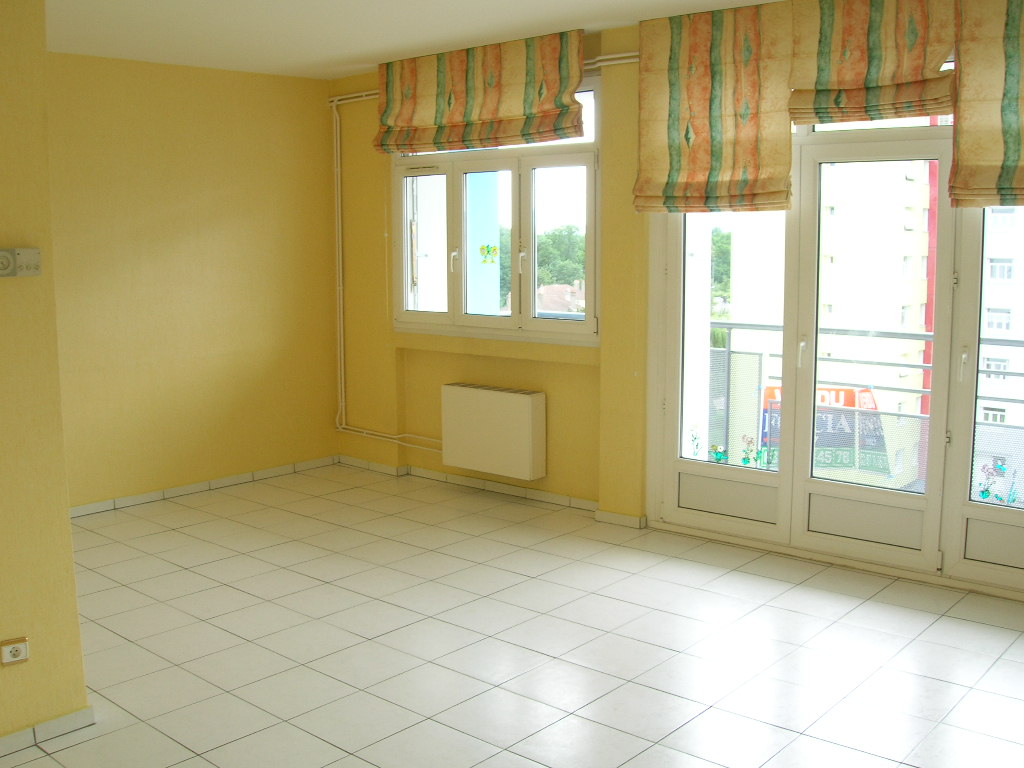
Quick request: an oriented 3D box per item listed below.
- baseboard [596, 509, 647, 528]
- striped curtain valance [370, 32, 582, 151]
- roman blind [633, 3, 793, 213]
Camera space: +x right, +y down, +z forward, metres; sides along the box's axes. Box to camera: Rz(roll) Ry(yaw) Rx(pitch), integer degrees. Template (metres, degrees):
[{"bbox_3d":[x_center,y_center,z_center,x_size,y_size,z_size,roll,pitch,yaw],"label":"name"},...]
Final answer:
[{"bbox_3d":[0.601,0.736,5.532,0.300,0.061,0.069,6,10,41],"label":"baseboard"},{"bbox_3d":[-0.245,-1.661,5.828,1.610,0.550,0.110,6,10,41],"label":"striped curtain valance"},{"bbox_3d":[0.947,-1.311,4.811,0.820,0.970,0.100,6,10,41],"label":"roman blind"}]

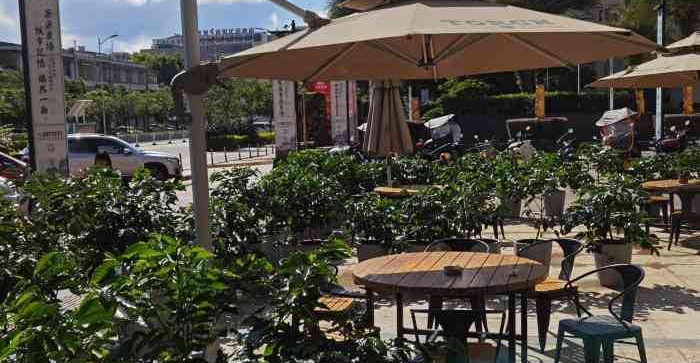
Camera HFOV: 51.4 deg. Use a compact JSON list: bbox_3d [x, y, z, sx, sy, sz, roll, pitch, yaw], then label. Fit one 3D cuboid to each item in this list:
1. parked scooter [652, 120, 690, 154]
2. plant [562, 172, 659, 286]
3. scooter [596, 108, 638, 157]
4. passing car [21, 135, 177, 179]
[{"bbox_3d":[9.574,-0.946,21.818,1.750,1.220,0.700,-5,6,-35],"label":"parked scooter"},{"bbox_3d":[2.805,0.493,7.814,1.020,1.183,0.950,-1,4,0],"label":"plant"},{"bbox_3d":[7.432,-1.068,20.298,1.750,1.830,0.750,-5,6,-35],"label":"scooter"},{"bbox_3d":[-7.989,-0.723,23.705,4.700,1.700,1.870,-2,5,0],"label":"passing car"}]

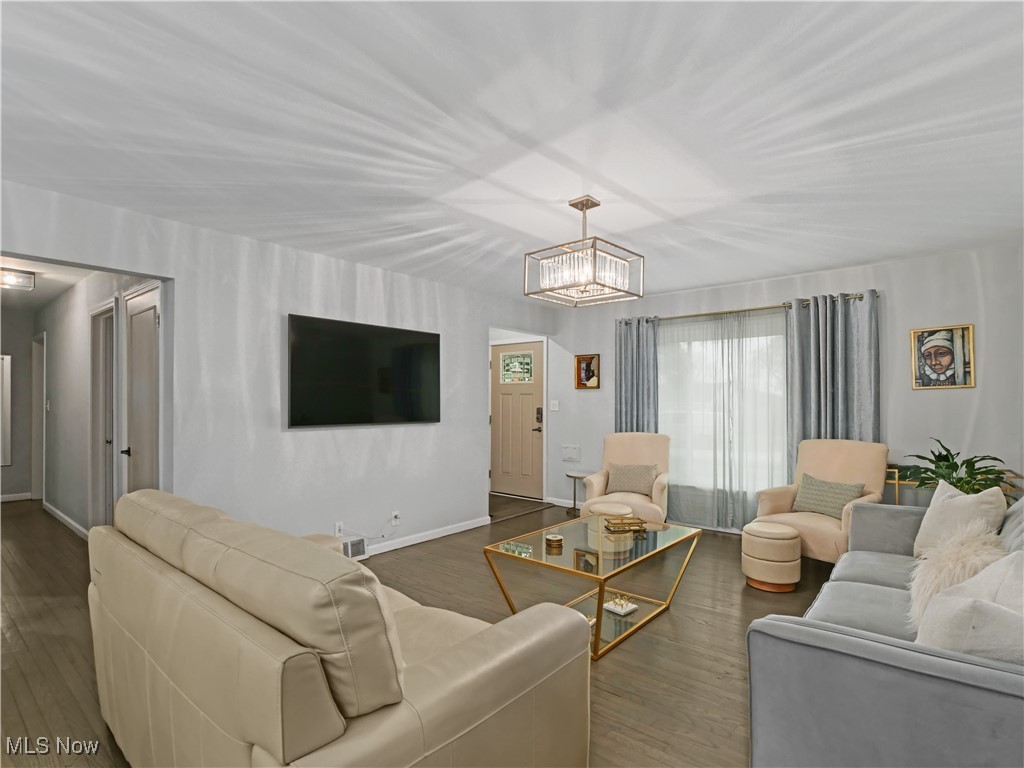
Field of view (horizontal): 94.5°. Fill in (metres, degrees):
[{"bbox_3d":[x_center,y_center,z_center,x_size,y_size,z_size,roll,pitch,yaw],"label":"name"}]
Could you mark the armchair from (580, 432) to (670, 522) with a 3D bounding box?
[{"bbox_3d":[1.087,0.976,4.401,0.740,0.940,0.820,-1,-1,25],"label":"armchair"}]

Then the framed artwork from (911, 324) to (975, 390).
[{"bbox_3d":[3.202,-0.196,3.522,0.350,0.465,0.030,-1,-2,42],"label":"framed artwork"}]

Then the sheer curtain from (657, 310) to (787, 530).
[{"bbox_3d":[1.965,0.338,4.544,1.200,2.040,0.090,-1,-2,42],"label":"sheer curtain"}]

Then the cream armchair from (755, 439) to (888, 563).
[{"bbox_3d":[2.354,0.956,3.674,0.820,0.940,0.740,0,-1,-33],"label":"cream armchair"}]

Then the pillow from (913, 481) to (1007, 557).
[{"bbox_3d":[2.448,0.776,2.616,0.150,0.410,0.410,23,-8,-17],"label":"pillow"}]

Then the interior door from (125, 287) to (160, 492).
[{"bbox_3d":[-2.604,0.388,3.335,0.745,2.030,0.045,-1,-2,38],"label":"interior door"}]

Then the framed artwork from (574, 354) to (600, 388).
[{"bbox_3d":[0.884,-0.143,5.601,0.345,0.400,0.030,-1,-2,42],"label":"framed artwork"}]

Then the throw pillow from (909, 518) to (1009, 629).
[{"bbox_3d":[2.049,0.850,2.153,0.430,0.320,0.660,-1,-1,38],"label":"throw pillow"}]

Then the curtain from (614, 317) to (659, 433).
[{"bbox_3d":[1.337,0.334,5.094,0.510,2.120,0.130,-1,-2,42],"label":"curtain"}]

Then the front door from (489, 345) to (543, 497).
[{"bbox_3d":[0.068,0.471,6.265,0.880,2.020,0.050,-1,-1,38],"label":"front door"}]

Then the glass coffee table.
[{"bbox_3d":[0.539,1.177,2.885,0.750,0.465,1.150,-1,-2,42],"label":"glass coffee table"}]

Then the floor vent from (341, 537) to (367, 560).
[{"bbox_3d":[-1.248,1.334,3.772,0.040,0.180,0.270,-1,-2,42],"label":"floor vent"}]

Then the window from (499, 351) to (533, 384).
[{"bbox_3d":[0.057,-0.210,6.259,0.561,0.422,0.040,-1,-1,38],"label":"window"}]

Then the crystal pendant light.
[{"bbox_3d":[0.404,-0.749,2.634,0.480,0.535,0.480,-1,-2,42],"label":"crystal pendant light"}]

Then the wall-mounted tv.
[{"bbox_3d":[-1.131,-0.071,3.886,0.060,0.810,1.385,-1,-2,42],"label":"wall-mounted tv"}]

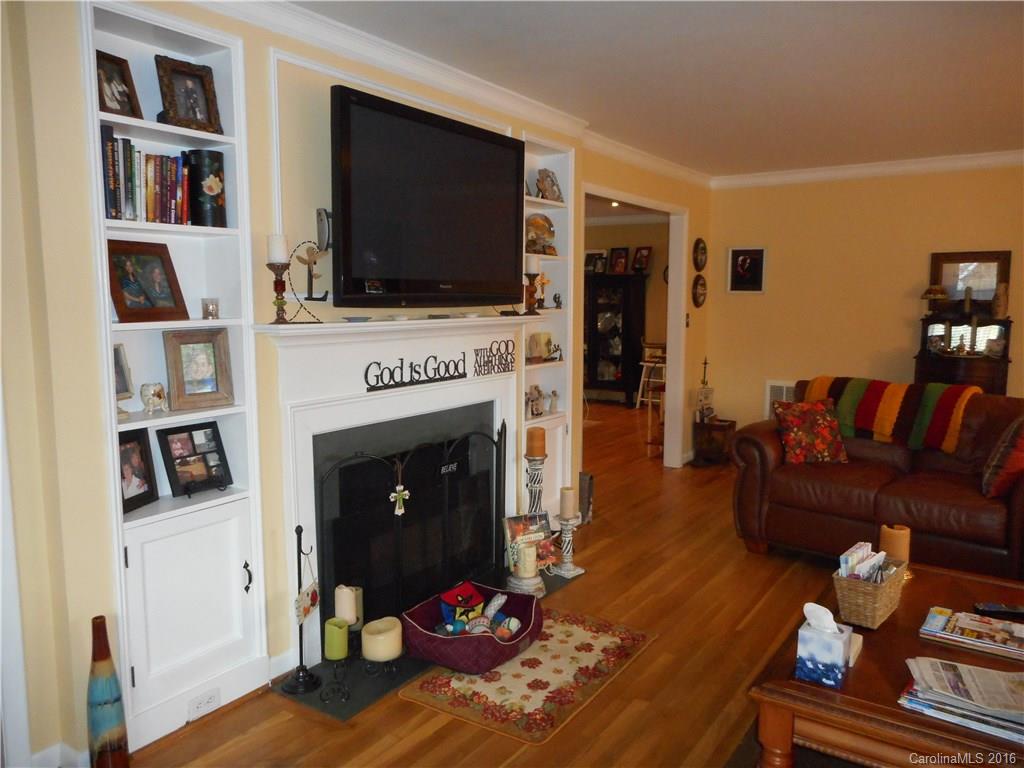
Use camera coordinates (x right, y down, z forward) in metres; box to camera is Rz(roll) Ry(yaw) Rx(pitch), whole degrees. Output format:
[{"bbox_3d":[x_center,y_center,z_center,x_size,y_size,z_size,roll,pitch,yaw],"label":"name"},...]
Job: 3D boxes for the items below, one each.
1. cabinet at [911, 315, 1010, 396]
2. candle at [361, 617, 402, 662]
[{"bbox_3d":[3.266,0.170,5.397,0.600,1.300,0.380,5,8,35],"label":"cabinet"},{"bbox_3d":[-0.514,0.995,2.901,0.160,0.125,0.160,0,7,-2],"label":"candle"}]

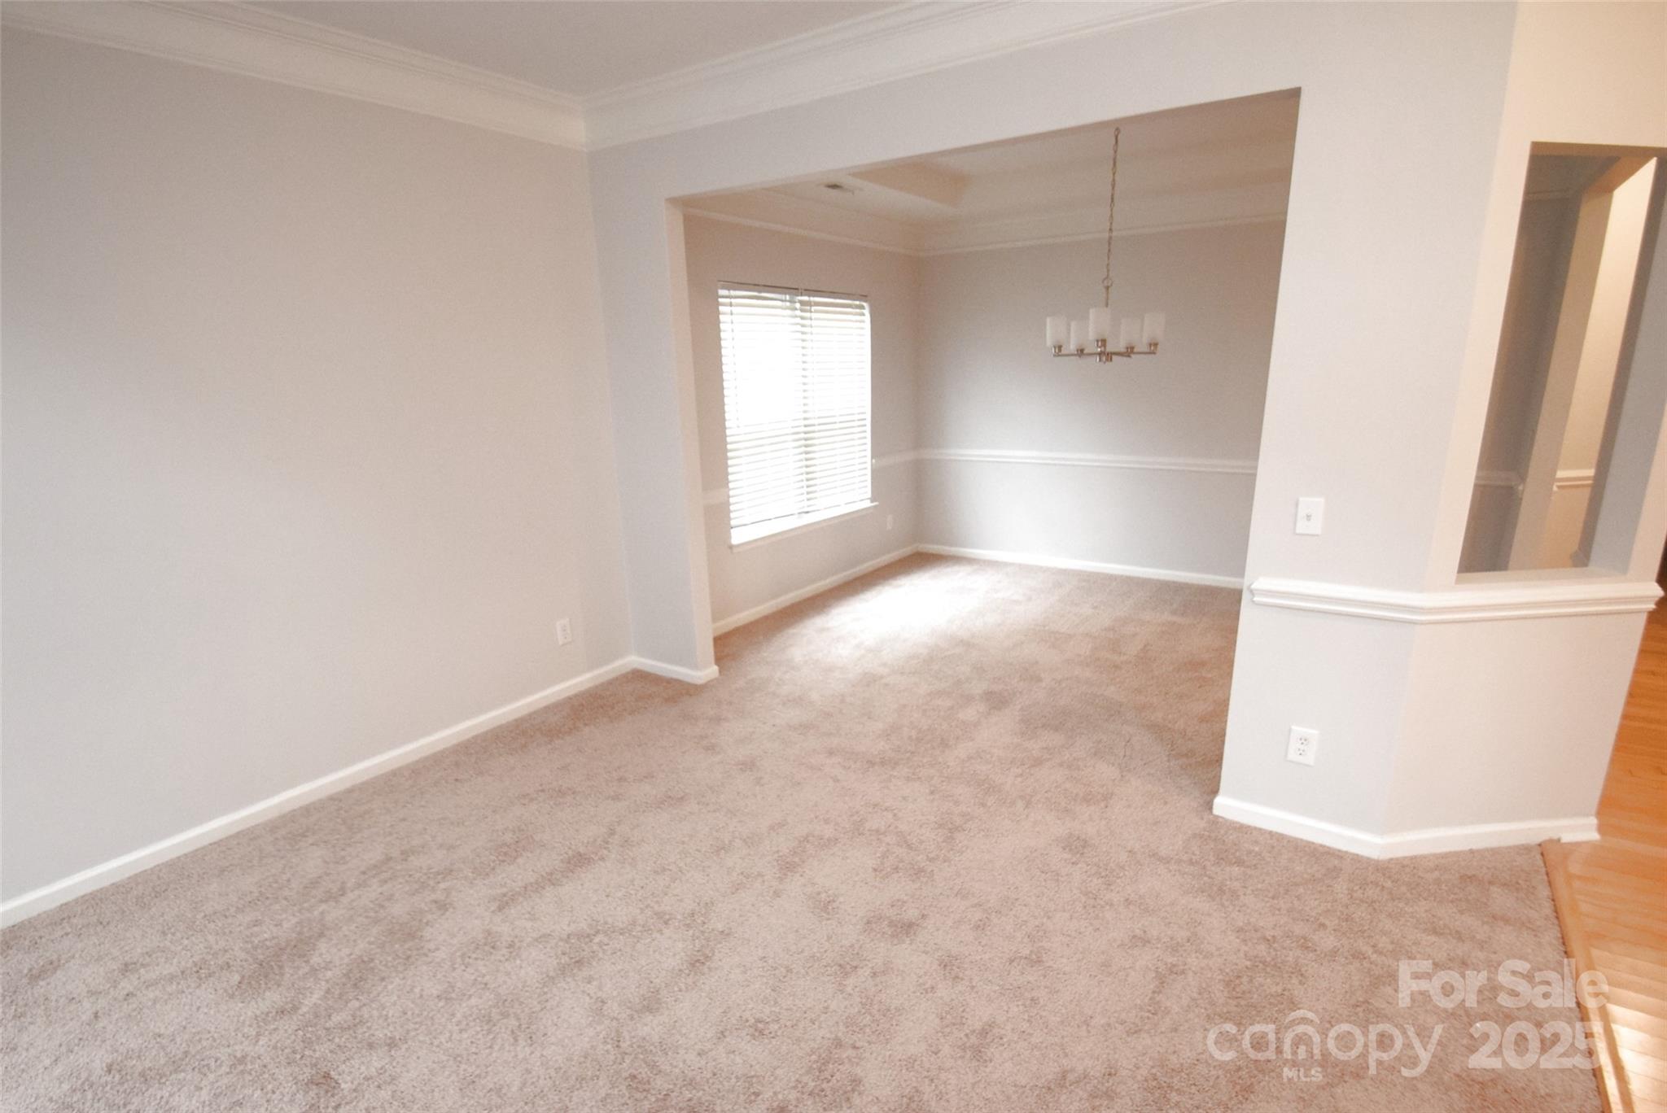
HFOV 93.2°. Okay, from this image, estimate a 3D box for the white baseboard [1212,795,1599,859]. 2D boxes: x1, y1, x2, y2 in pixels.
[{"bbox_3d":[1.872,0.889,2.535,1.163,0.076,0.209,1,14,10],"label":"white baseboard"}]

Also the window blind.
[{"bbox_3d":[-0.194,-0.954,5.102,0.060,1.470,1.475,9,17,35],"label":"window blind"}]

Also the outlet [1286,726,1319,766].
[{"bbox_3d":[1.507,0.611,2.527,0.077,0.123,0.010,7,17,32],"label":"outlet"}]

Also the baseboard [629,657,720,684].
[{"bbox_3d":[-0.828,0.569,4.115,0.448,0.076,0.140,7,17,32],"label":"baseboard"}]

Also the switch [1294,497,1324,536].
[{"bbox_3d":[1.436,-0.120,2.374,0.069,0.114,0.014,7,17,32],"label":"switch"}]

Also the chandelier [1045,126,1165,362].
[{"bbox_3d":[1.394,-1.545,3.948,0.609,1.112,0.609,9,17,35],"label":"chandelier"}]

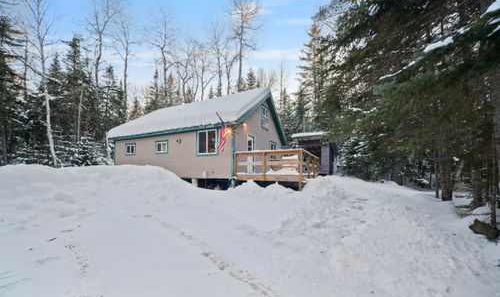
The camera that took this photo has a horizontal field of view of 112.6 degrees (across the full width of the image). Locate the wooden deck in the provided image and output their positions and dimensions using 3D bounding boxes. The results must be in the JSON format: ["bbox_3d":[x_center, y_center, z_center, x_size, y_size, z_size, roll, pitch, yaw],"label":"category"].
[{"bbox_3d":[2.350,1.180,10.400,3.100,1.500,7.500,-2,-5,26],"label":"wooden deck"}]

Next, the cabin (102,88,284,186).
[{"bbox_3d":[-3.550,-0.720,13.700,10.900,6.200,8.800,-2,-5,26],"label":"cabin"}]

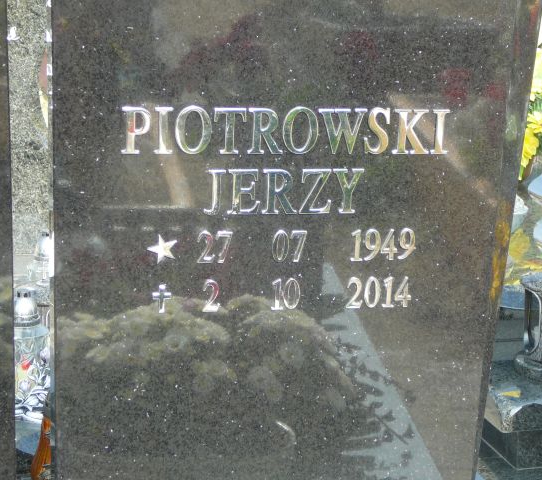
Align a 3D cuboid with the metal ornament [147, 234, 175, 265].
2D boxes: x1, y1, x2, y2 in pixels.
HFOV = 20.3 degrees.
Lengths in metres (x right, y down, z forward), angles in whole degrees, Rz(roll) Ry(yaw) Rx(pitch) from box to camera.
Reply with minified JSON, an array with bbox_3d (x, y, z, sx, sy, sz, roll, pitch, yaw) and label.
[{"bbox_3d":[-0.143,0.013,2.000,0.040,0.040,0.008,-1,16,-9],"label":"metal ornament"}]

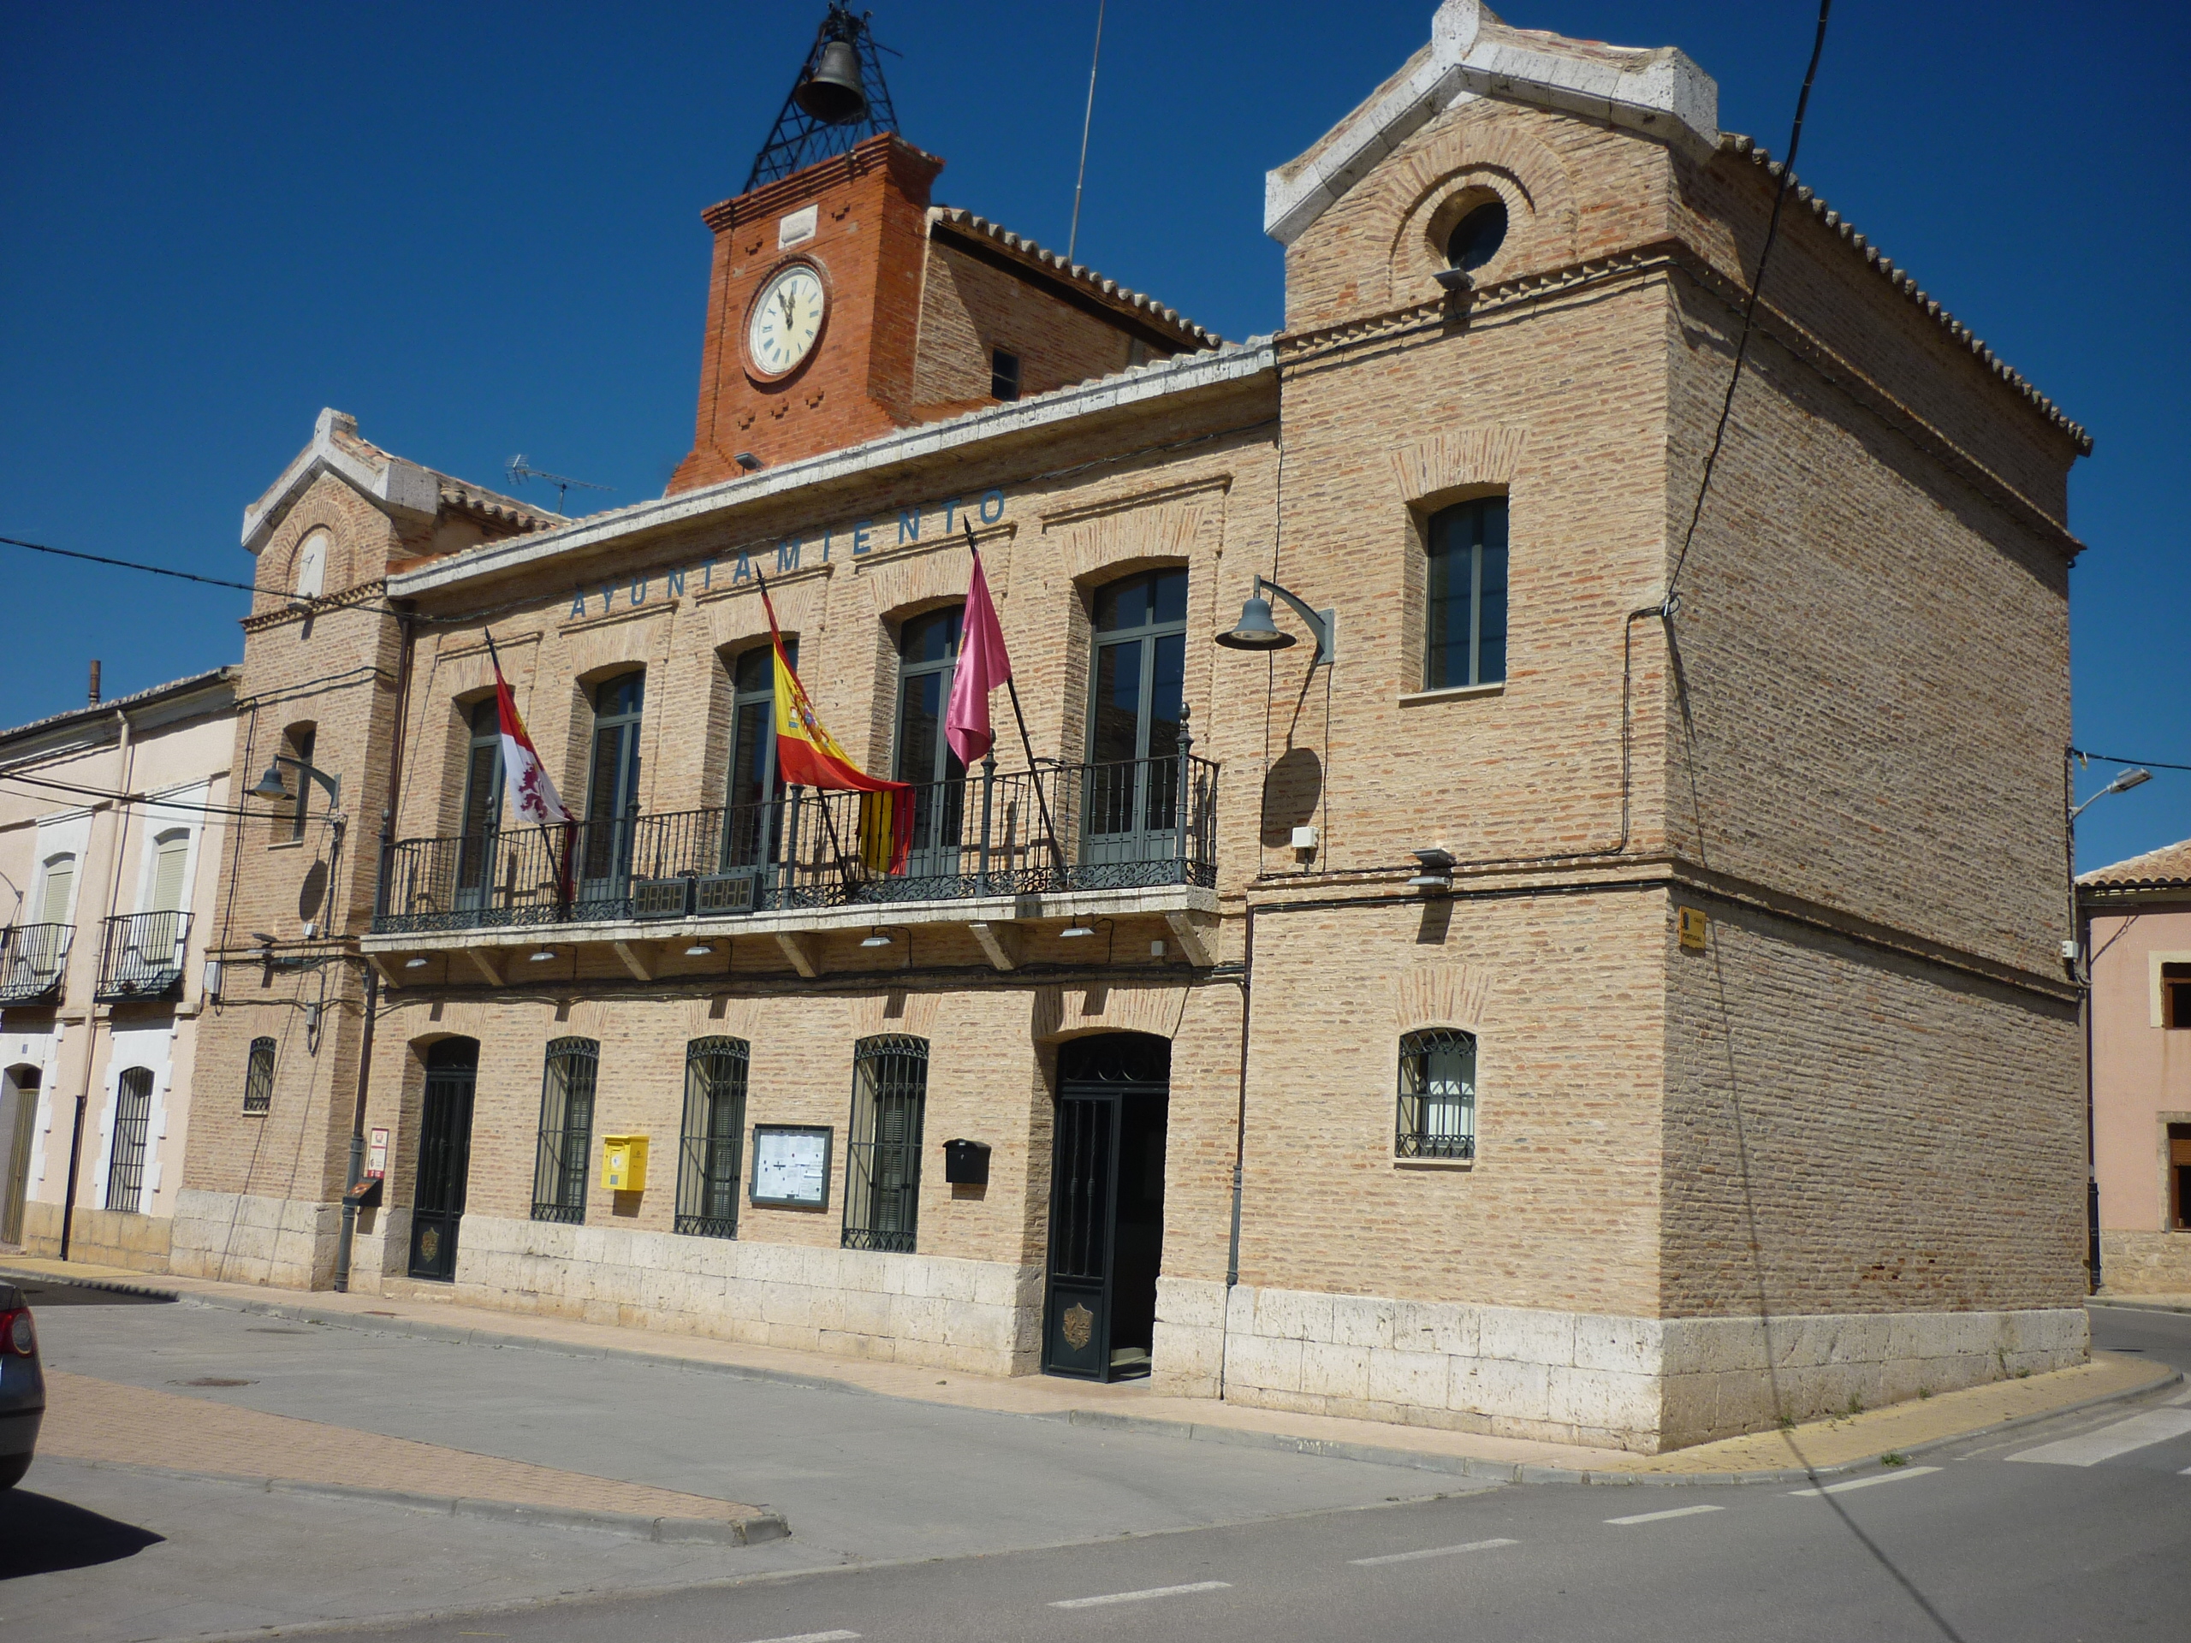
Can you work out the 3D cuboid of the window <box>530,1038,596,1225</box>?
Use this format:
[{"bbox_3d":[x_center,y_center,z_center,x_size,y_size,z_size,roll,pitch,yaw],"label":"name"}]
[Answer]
[{"bbox_3d":[-5.393,3.156,21.439,0.923,1.885,0.208,-5,-13,41],"label":"window"}]

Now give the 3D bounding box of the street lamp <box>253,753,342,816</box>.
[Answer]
[{"bbox_3d":[-9.419,-0.460,24.503,0.572,0.546,1.131,-5,-13,41],"label":"street lamp"}]

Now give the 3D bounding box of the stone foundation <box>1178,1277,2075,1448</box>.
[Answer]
[{"bbox_3d":[4.728,4.393,17.542,4.355,0.858,8.749,-5,-13,41],"label":"stone foundation"}]

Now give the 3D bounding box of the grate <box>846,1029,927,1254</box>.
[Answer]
[{"bbox_3d":[-1.840,2.805,18.269,0.929,1.865,0.078,-5,-13,41],"label":"grate"}]

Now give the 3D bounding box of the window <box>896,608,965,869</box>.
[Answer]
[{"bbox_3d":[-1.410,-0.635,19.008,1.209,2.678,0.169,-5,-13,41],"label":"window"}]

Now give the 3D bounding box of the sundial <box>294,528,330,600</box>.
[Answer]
[{"bbox_3d":[-10.677,-3.491,28.462,0.660,0.930,0.080,-5,-13,40],"label":"sundial"}]

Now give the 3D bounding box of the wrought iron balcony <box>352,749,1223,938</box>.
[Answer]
[{"bbox_3d":[-3.621,0.422,20.058,11.752,1.040,0.455,-5,-13,41],"label":"wrought iron balcony"}]

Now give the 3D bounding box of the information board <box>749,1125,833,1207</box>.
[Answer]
[{"bbox_3d":[-3.006,3.405,20.676,1.090,0.770,0.090,-5,-13,40],"label":"information board"}]

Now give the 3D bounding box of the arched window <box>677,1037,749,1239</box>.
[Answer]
[{"bbox_3d":[-3.971,3.240,21.586,1.000,2.050,0.080,-5,-13,40],"label":"arched window"}]

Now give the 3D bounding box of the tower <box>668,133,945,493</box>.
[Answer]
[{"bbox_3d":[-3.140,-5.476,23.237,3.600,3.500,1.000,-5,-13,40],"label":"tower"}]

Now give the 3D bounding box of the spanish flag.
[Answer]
[{"bbox_3d":[-2.271,-0.804,18.084,0.754,2.379,1.469,-5,-13,41],"label":"spanish flag"}]

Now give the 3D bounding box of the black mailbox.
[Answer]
[{"bbox_3d":[-1.165,3.106,19.097,0.470,0.400,0.180,-5,-13,40],"label":"black mailbox"}]

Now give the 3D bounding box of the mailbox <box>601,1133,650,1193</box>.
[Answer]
[{"bbox_3d":[-4.615,3.347,20.468,0.455,0.533,0.221,-5,-13,41],"label":"mailbox"}]

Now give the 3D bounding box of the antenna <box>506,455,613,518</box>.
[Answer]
[{"bbox_3d":[-7.627,-4.776,29.826,1.496,0.850,0.450,8,-11,-27],"label":"antenna"}]

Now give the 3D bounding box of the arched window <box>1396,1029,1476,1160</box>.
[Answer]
[{"bbox_3d":[2.580,2.049,15.729,0.670,0.970,0.080,-5,-13,40],"label":"arched window"}]

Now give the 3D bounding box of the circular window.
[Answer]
[{"bbox_3d":[3.176,-4.715,17.040,0.770,0.770,0.180,-5,-13,40],"label":"circular window"}]

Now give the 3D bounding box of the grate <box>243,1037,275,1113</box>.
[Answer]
[{"bbox_3d":[-10.745,3.268,27.016,0.660,0.970,0.120,-5,-13,40],"label":"grate"}]

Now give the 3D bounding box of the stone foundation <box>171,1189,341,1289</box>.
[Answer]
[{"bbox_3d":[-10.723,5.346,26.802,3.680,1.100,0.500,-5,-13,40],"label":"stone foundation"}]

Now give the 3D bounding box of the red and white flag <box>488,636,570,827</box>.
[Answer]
[{"bbox_3d":[-6.244,-0.930,22.979,0.250,1.950,1.250,-5,-13,40],"label":"red and white flag"}]

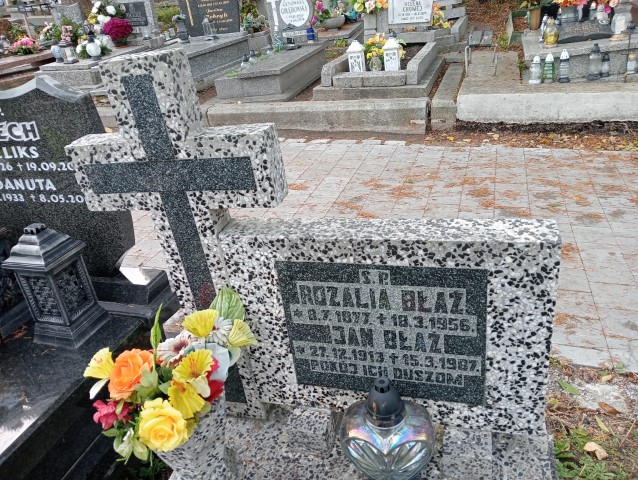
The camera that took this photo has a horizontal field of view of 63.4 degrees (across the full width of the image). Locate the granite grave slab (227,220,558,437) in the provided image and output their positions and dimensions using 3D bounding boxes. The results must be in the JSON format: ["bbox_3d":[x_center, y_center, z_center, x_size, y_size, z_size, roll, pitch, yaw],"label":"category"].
[{"bbox_3d":[0.160,0.204,1.239,0.730,0.519,0.089,1,29,18],"label":"granite grave slab"}]

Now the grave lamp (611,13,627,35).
[{"bbox_3d":[3.044,-2.200,5.250,0.155,0.225,0.155,2,29,18],"label":"grave lamp"}]

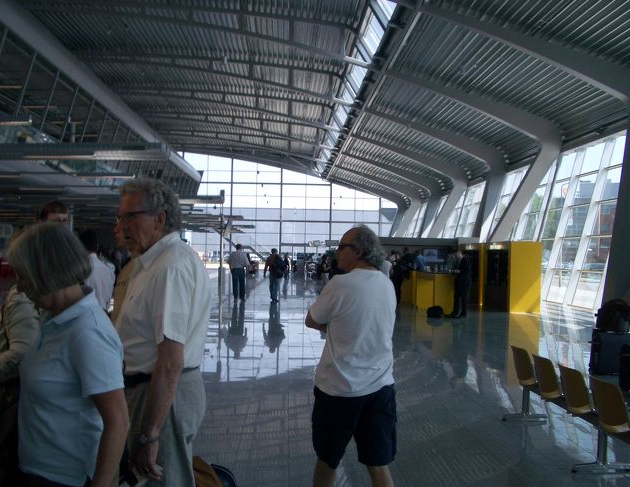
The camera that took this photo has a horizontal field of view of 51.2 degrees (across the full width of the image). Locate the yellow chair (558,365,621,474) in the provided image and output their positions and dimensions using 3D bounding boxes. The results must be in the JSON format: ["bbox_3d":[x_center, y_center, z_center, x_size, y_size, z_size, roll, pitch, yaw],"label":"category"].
[{"bbox_3d":[2.151,1.344,5.281,0.540,0.700,0.500,1,-1,-3],"label":"yellow chair"}]

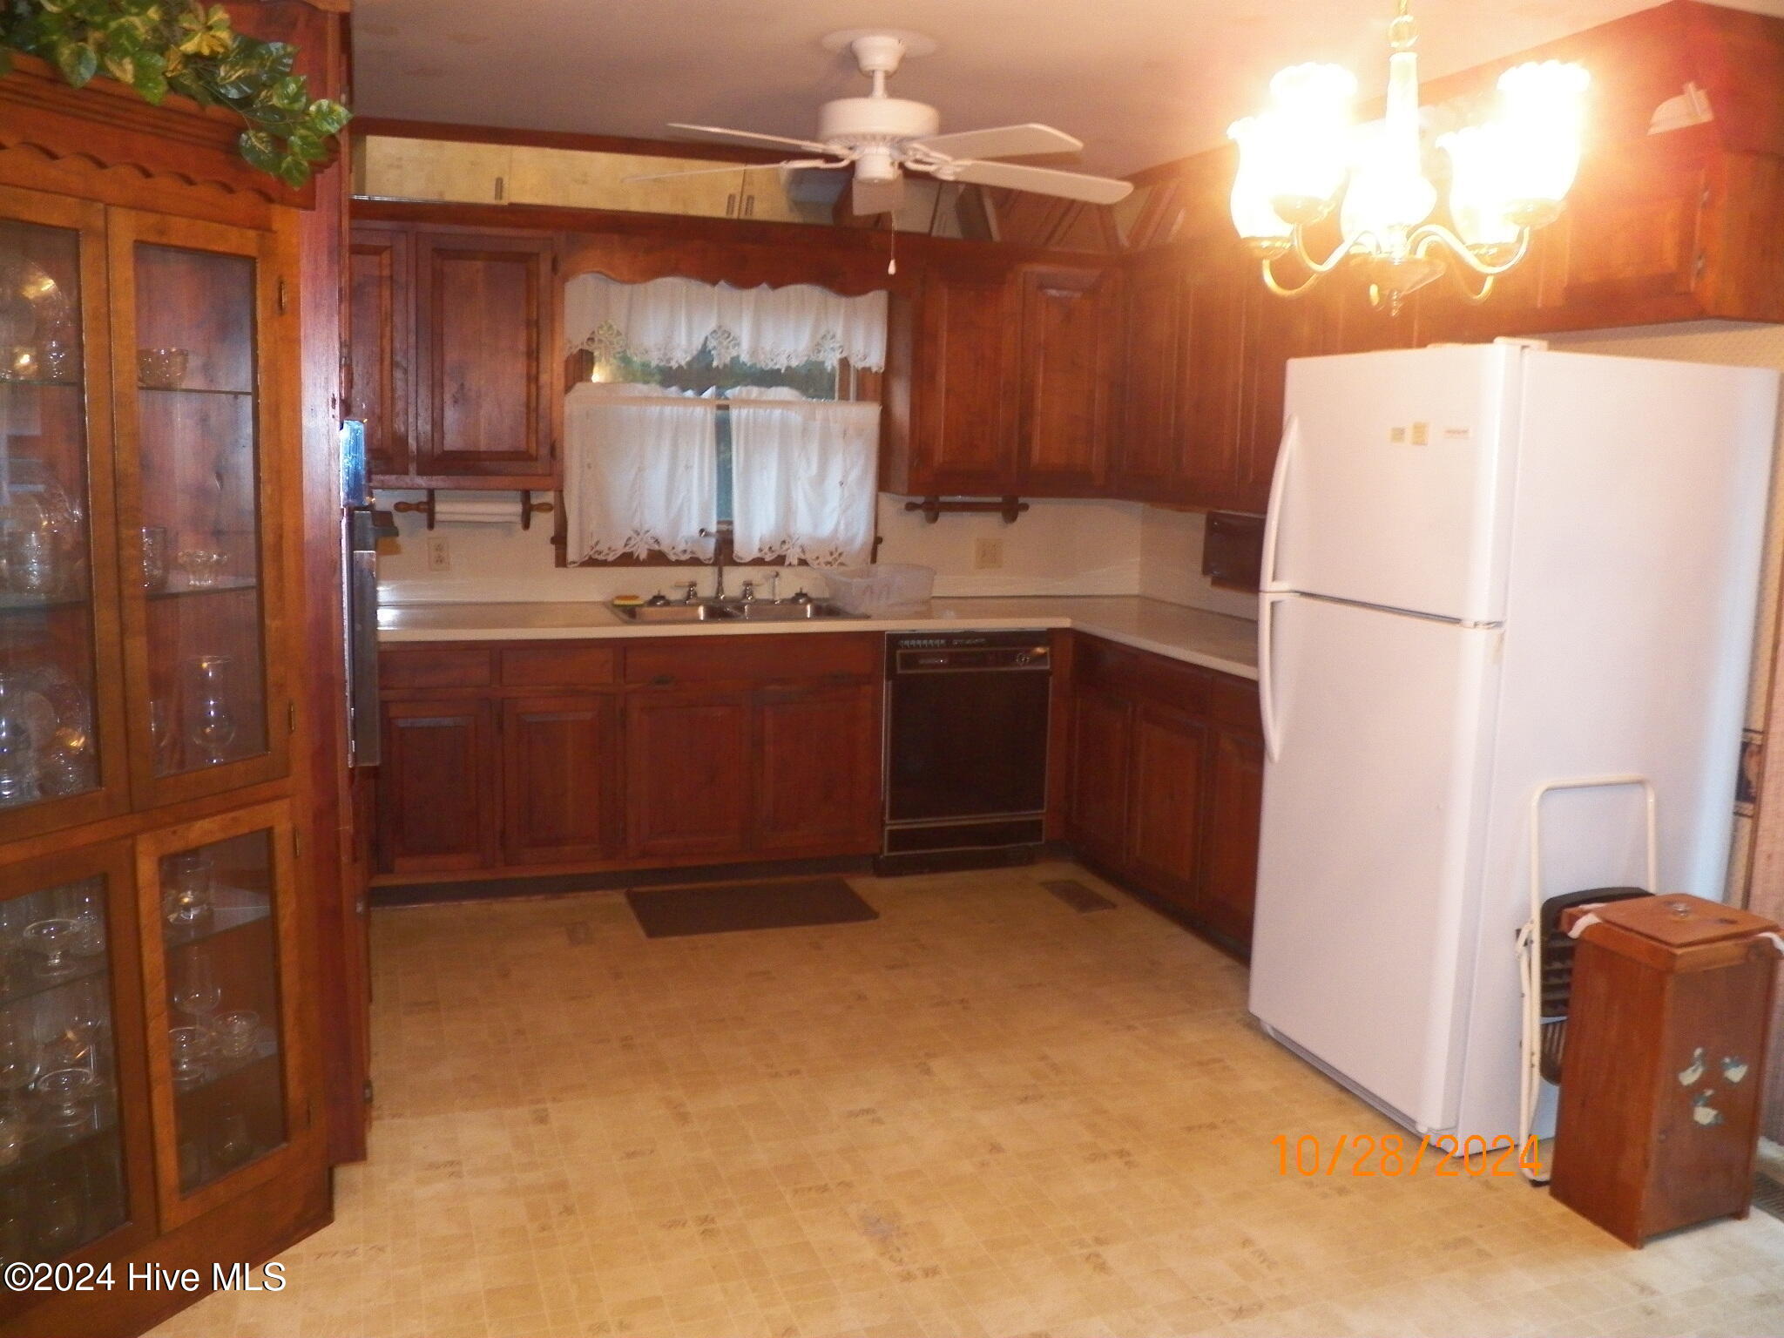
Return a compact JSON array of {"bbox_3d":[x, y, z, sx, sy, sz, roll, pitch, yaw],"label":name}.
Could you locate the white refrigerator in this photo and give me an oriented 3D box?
[{"bbox_3d":[1.381,0.146,3.374,0.775,1.681,0.694,-2,9,-19],"label":"white refrigerator"}]

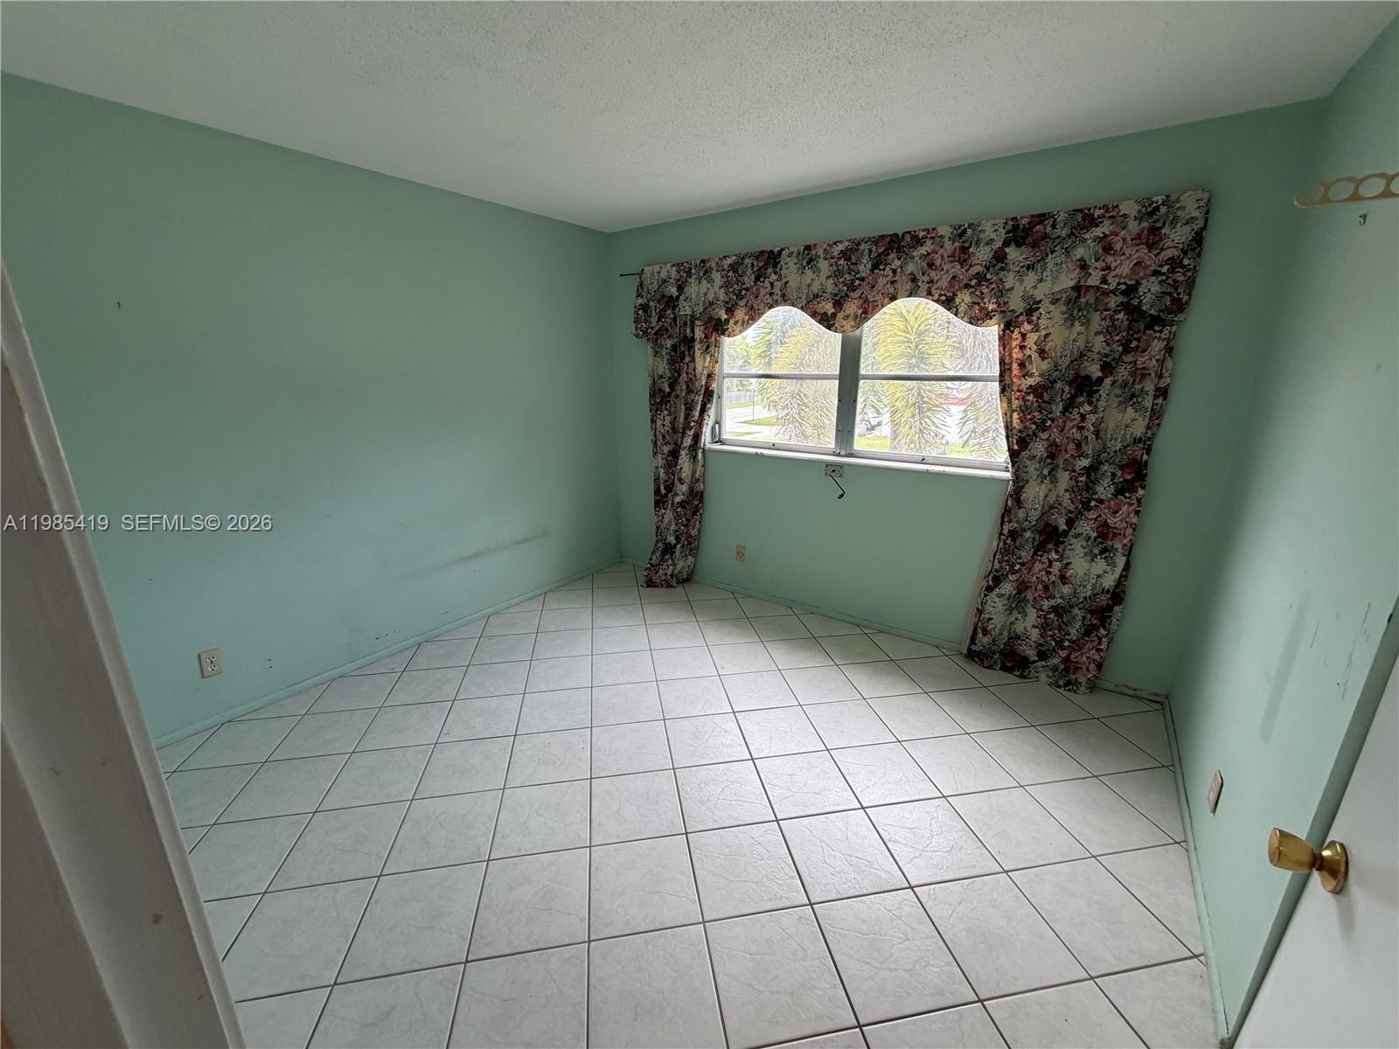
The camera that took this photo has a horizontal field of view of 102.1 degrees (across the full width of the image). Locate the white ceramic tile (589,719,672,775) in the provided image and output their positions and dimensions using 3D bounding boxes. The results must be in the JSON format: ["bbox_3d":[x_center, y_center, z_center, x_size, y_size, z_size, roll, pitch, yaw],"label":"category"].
[{"bbox_3d":[-0.291,0.951,2.400,0.324,0.010,0.324,-3,16,-10],"label":"white ceramic tile"}]

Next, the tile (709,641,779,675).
[{"bbox_3d":[0.236,0.729,3.075,0.315,0.010,0.315,-3,16,-10],"label":"tile"}]

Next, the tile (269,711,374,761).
[{"bbox_3d":[-1.637,0.918,2.482,0.321,0.010,0.321,-3,16,-10],"label":"tile"}]

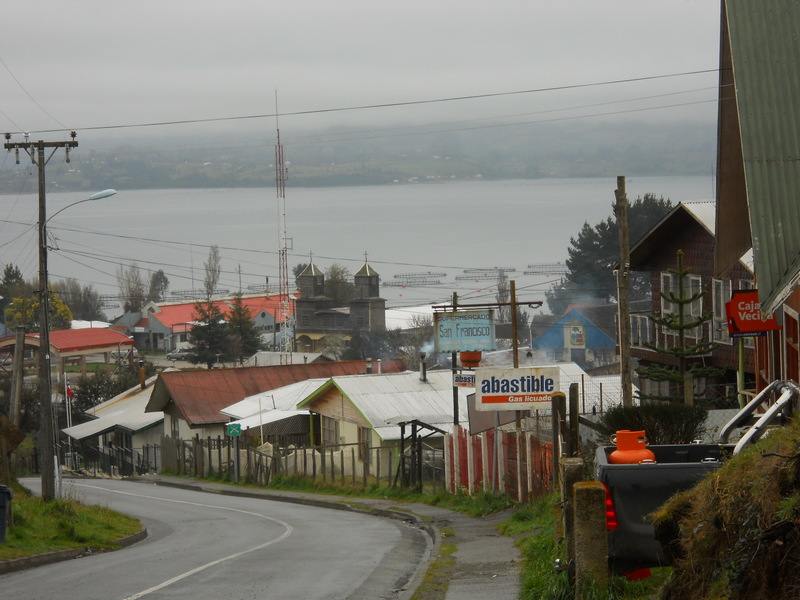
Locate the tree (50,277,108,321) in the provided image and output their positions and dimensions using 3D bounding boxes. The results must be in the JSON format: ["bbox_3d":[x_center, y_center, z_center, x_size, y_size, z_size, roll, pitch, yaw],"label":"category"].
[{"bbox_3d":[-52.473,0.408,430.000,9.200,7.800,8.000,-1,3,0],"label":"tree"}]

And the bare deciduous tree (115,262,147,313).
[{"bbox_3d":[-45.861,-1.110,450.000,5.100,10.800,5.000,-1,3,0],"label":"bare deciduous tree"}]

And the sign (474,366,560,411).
[{"bbox_3d":[2.765,2.094,62.000,2.000,1.030,0.080,-1,3,0],"label":"sign"}]

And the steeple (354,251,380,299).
[{"bbox_3d":[-4.836,-3.645,392.000,2.850,6.700,2.850,1,4,34],"label":"steeple"}]

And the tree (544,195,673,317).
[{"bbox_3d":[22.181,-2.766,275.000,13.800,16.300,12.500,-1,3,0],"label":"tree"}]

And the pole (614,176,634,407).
[{"bbox_3d":[5.380,0.155,63.000,0.280,6.200,0.280,-1,3,0],"label":"pole"}]

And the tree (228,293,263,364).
[{"bbox_3d":[-22.119,4.003,370.000,5.500,10.000,5.400,-1,3,0],"label":"tree"}]

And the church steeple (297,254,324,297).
[{"bbox_3d":[-13.520,-3.701,398.000,2.850,6.700,2.850,1,4,34],"label":"church steeple"}]

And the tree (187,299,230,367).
[{"bbox_3d":[-26.175,4.740,362.000,5.800,9.300,5.600,-1,3,0],"label":"tree"}]

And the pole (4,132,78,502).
[{"bbox_3d":[-9.553,0.445,71.000,2.000,9.950,0.400,-1,3,0],"label":"pole"}]

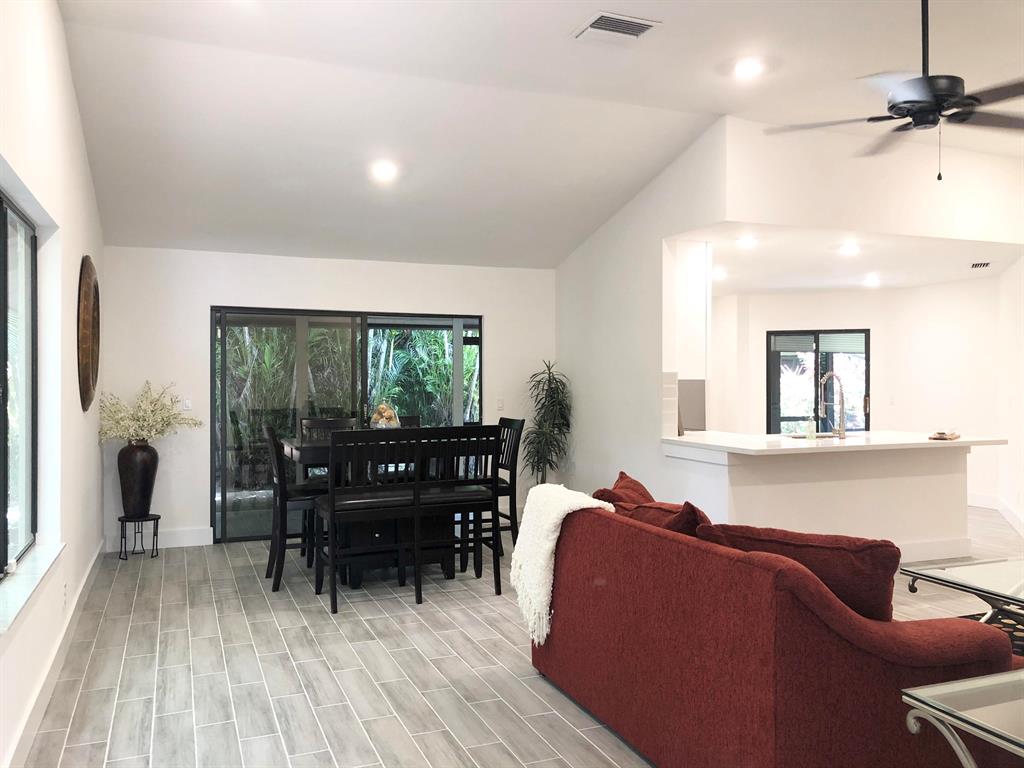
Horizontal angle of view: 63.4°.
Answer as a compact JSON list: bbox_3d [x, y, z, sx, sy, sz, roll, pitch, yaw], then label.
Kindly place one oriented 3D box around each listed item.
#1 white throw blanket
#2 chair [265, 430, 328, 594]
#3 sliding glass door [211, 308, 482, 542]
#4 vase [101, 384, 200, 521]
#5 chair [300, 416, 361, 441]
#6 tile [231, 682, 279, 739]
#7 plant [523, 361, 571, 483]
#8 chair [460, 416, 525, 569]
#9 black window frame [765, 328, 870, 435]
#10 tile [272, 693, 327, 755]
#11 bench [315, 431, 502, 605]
[{"bbox_3d":[0.252,0.860,3.864,0.310,0.770,0.760,0,1,-22],"label":"white throw blanket"},{"bbox_3d":[-1.431,0.826,5.749,0.540,1.070,0.470,0,1,-22],"label":"chair"},{"bbox_3d":[-1.427,0.351,7.501,2.430,2.000,0.110,0,1,-22],"label":"sliding glass door"},{"bbox_3d":[-2.827,0.510,6.497,0.720,1.070,0.580,0,1,-22],"label":"vase"},{"bbox_3d":[-1.384,0.820,6.459,0.460,1.080,0.540,0,1,-22],"label":"chair"},{"bbox_3d":[-1.101,1.389,3.531,0.153,0.010,0.606,0,1,-22],"label":"tile"},{"bbox_3d":[0.326,0.562,7.691,0.460,1.560,0.460,0,0,0],"label":"plant"},{"bbox_3d":[-0.215,0.816,6.264,0.540,1.080,0.470,0,1,-22],"label":"chair"},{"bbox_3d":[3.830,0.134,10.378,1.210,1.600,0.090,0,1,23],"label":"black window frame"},{"bbox_3d":[-0.872,1.389,3.383,0.153,0.010,0.606,0,1,-22],"label":"tile"},{"bbox_3d":[-0.665,0.826,5.391,1.150,1.080,0.540,0,1,-22],"label":"bench"}]

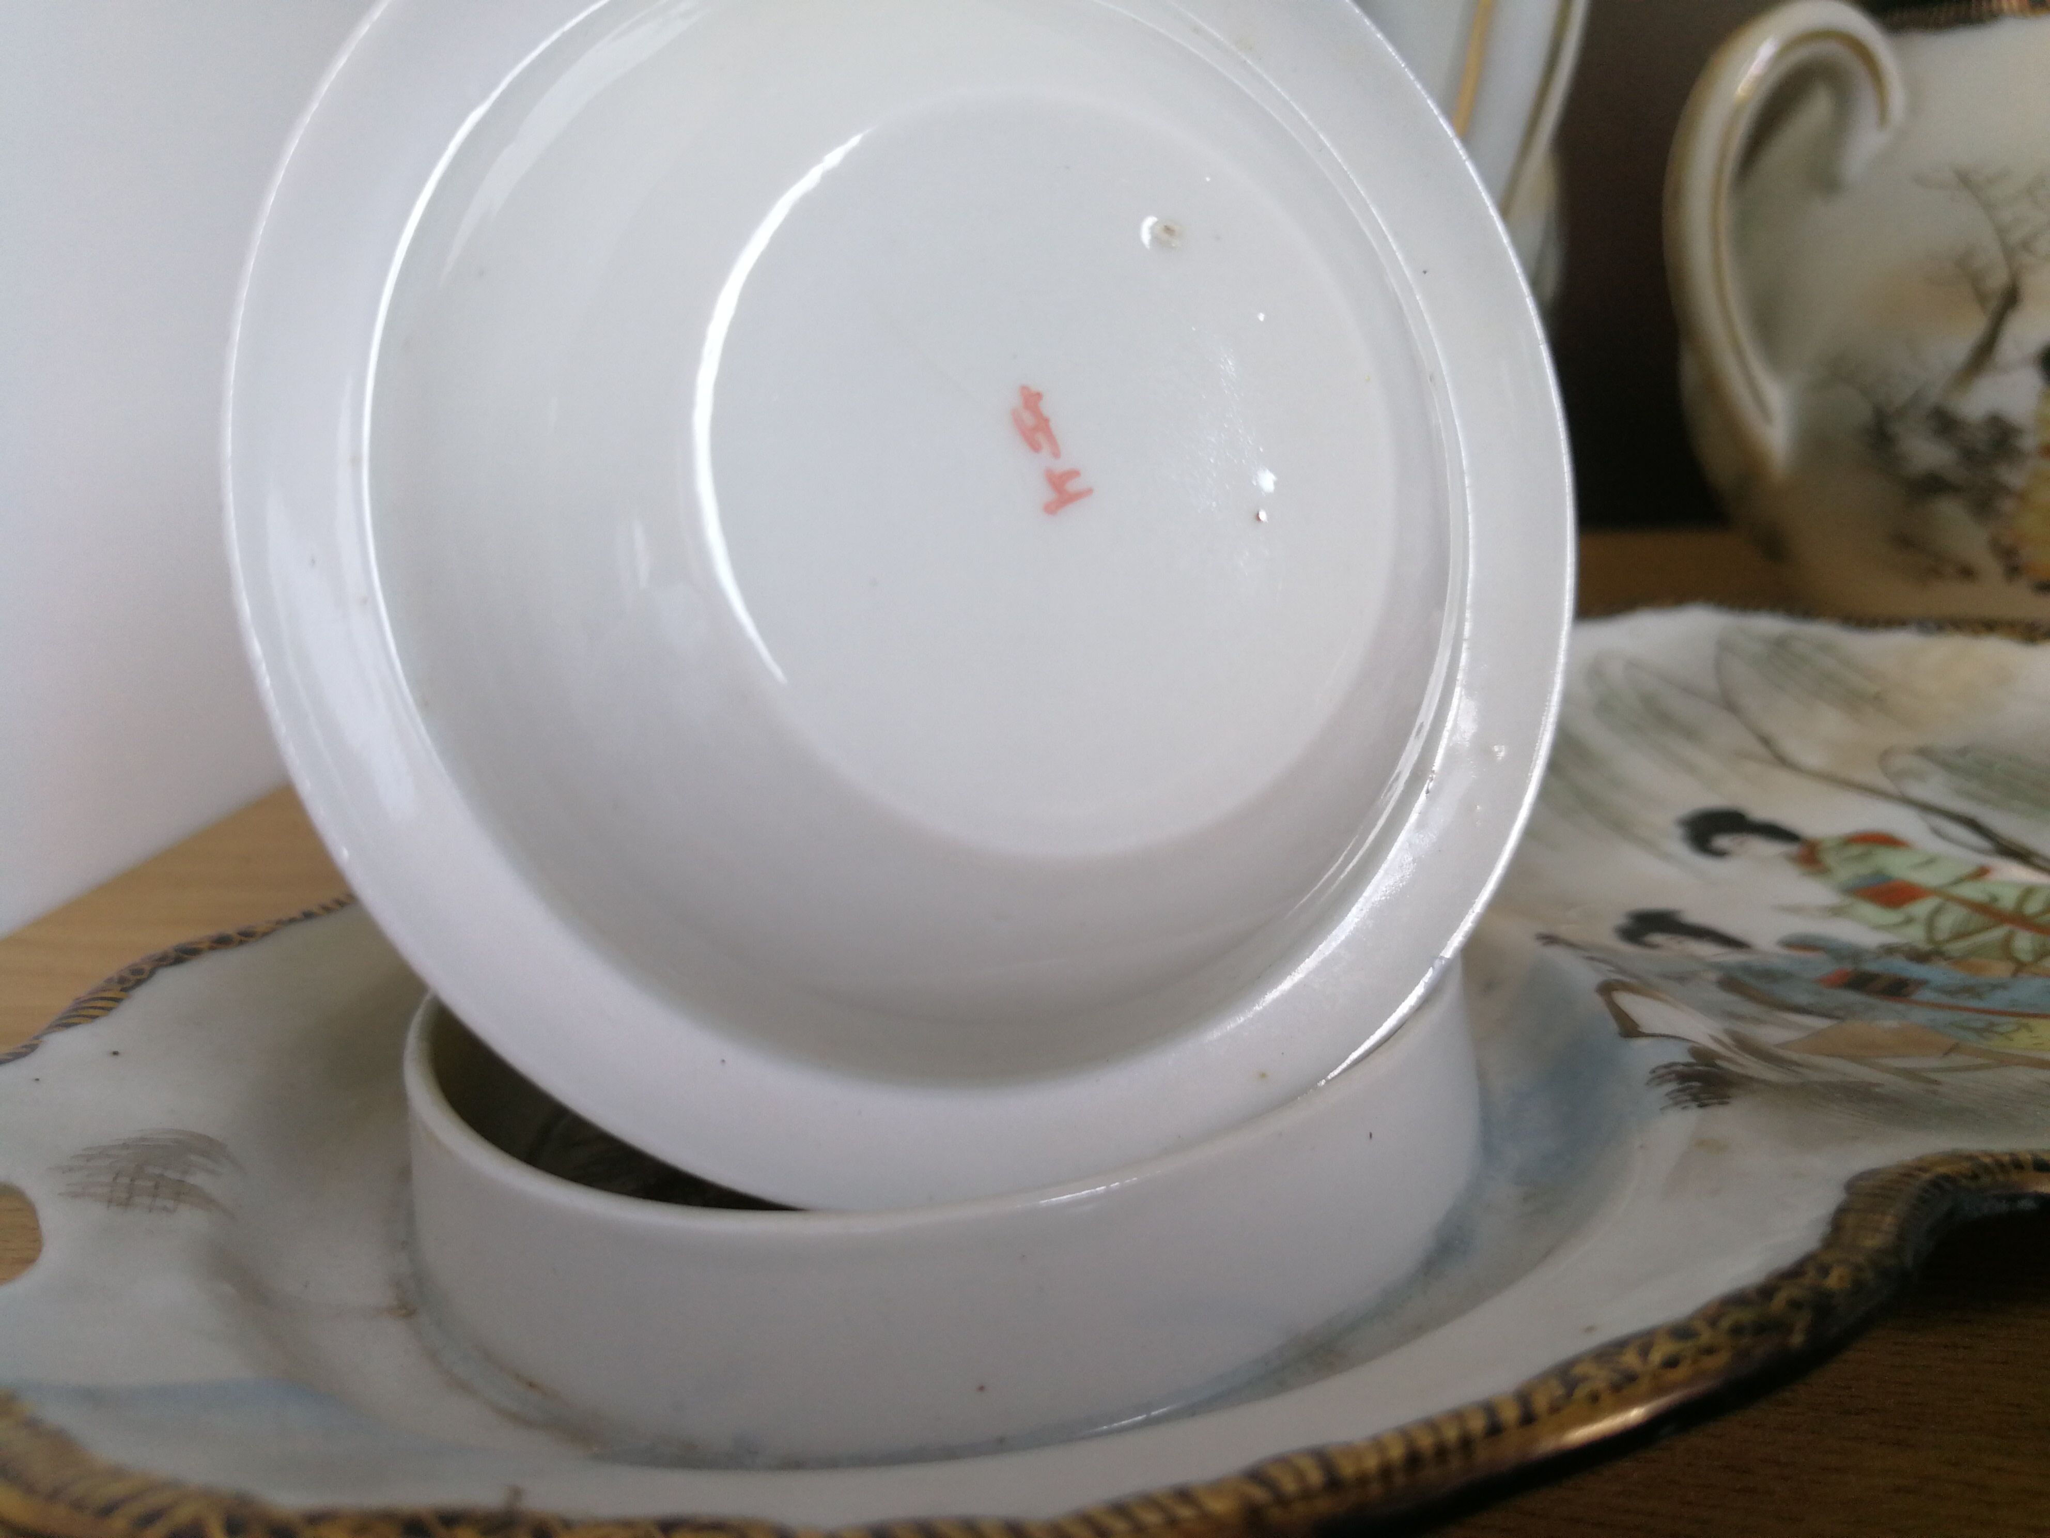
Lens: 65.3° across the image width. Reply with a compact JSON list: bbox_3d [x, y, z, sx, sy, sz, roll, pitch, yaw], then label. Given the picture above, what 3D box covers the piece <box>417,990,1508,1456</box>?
[{"bbox_3d":[-0.007,0.024,0.152,0.097,0.017,0.097,-6,17,0],"label":"piece"}]

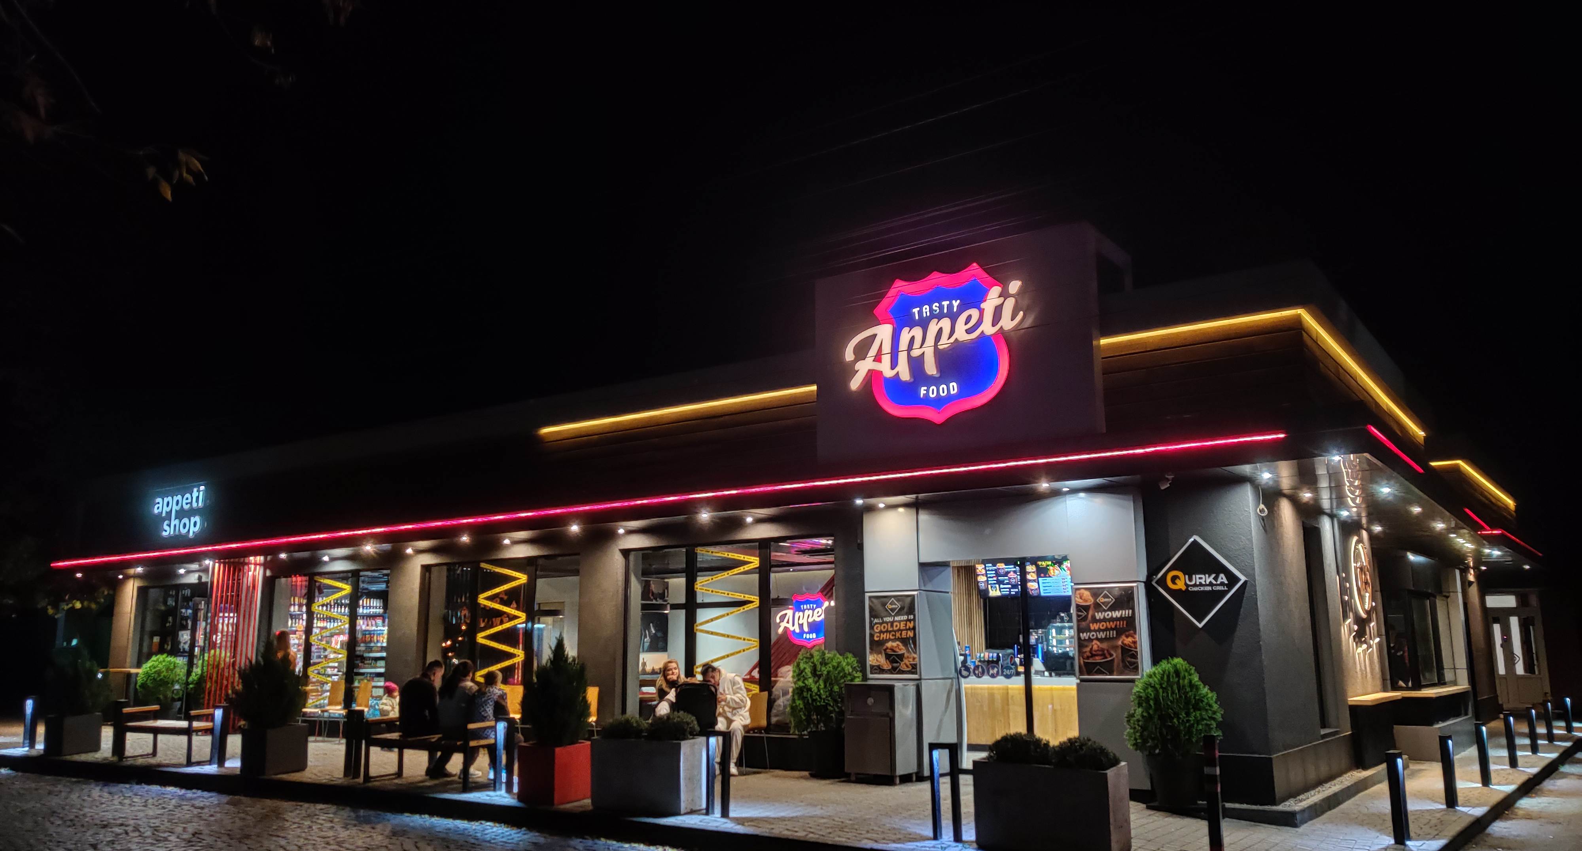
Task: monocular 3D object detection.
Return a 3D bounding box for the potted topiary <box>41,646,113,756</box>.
[{"bbox_3d":[-9.733,3.756,16.919,0.769,1.458,0.769,-8,-13,36],"label":"potted topiary"}]

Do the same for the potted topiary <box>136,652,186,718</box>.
[{"bbox_3d":[-11.313,4.777,22.244,0.851,1.391,0.851,-8,-13,36],"label":"potted topiary"}]

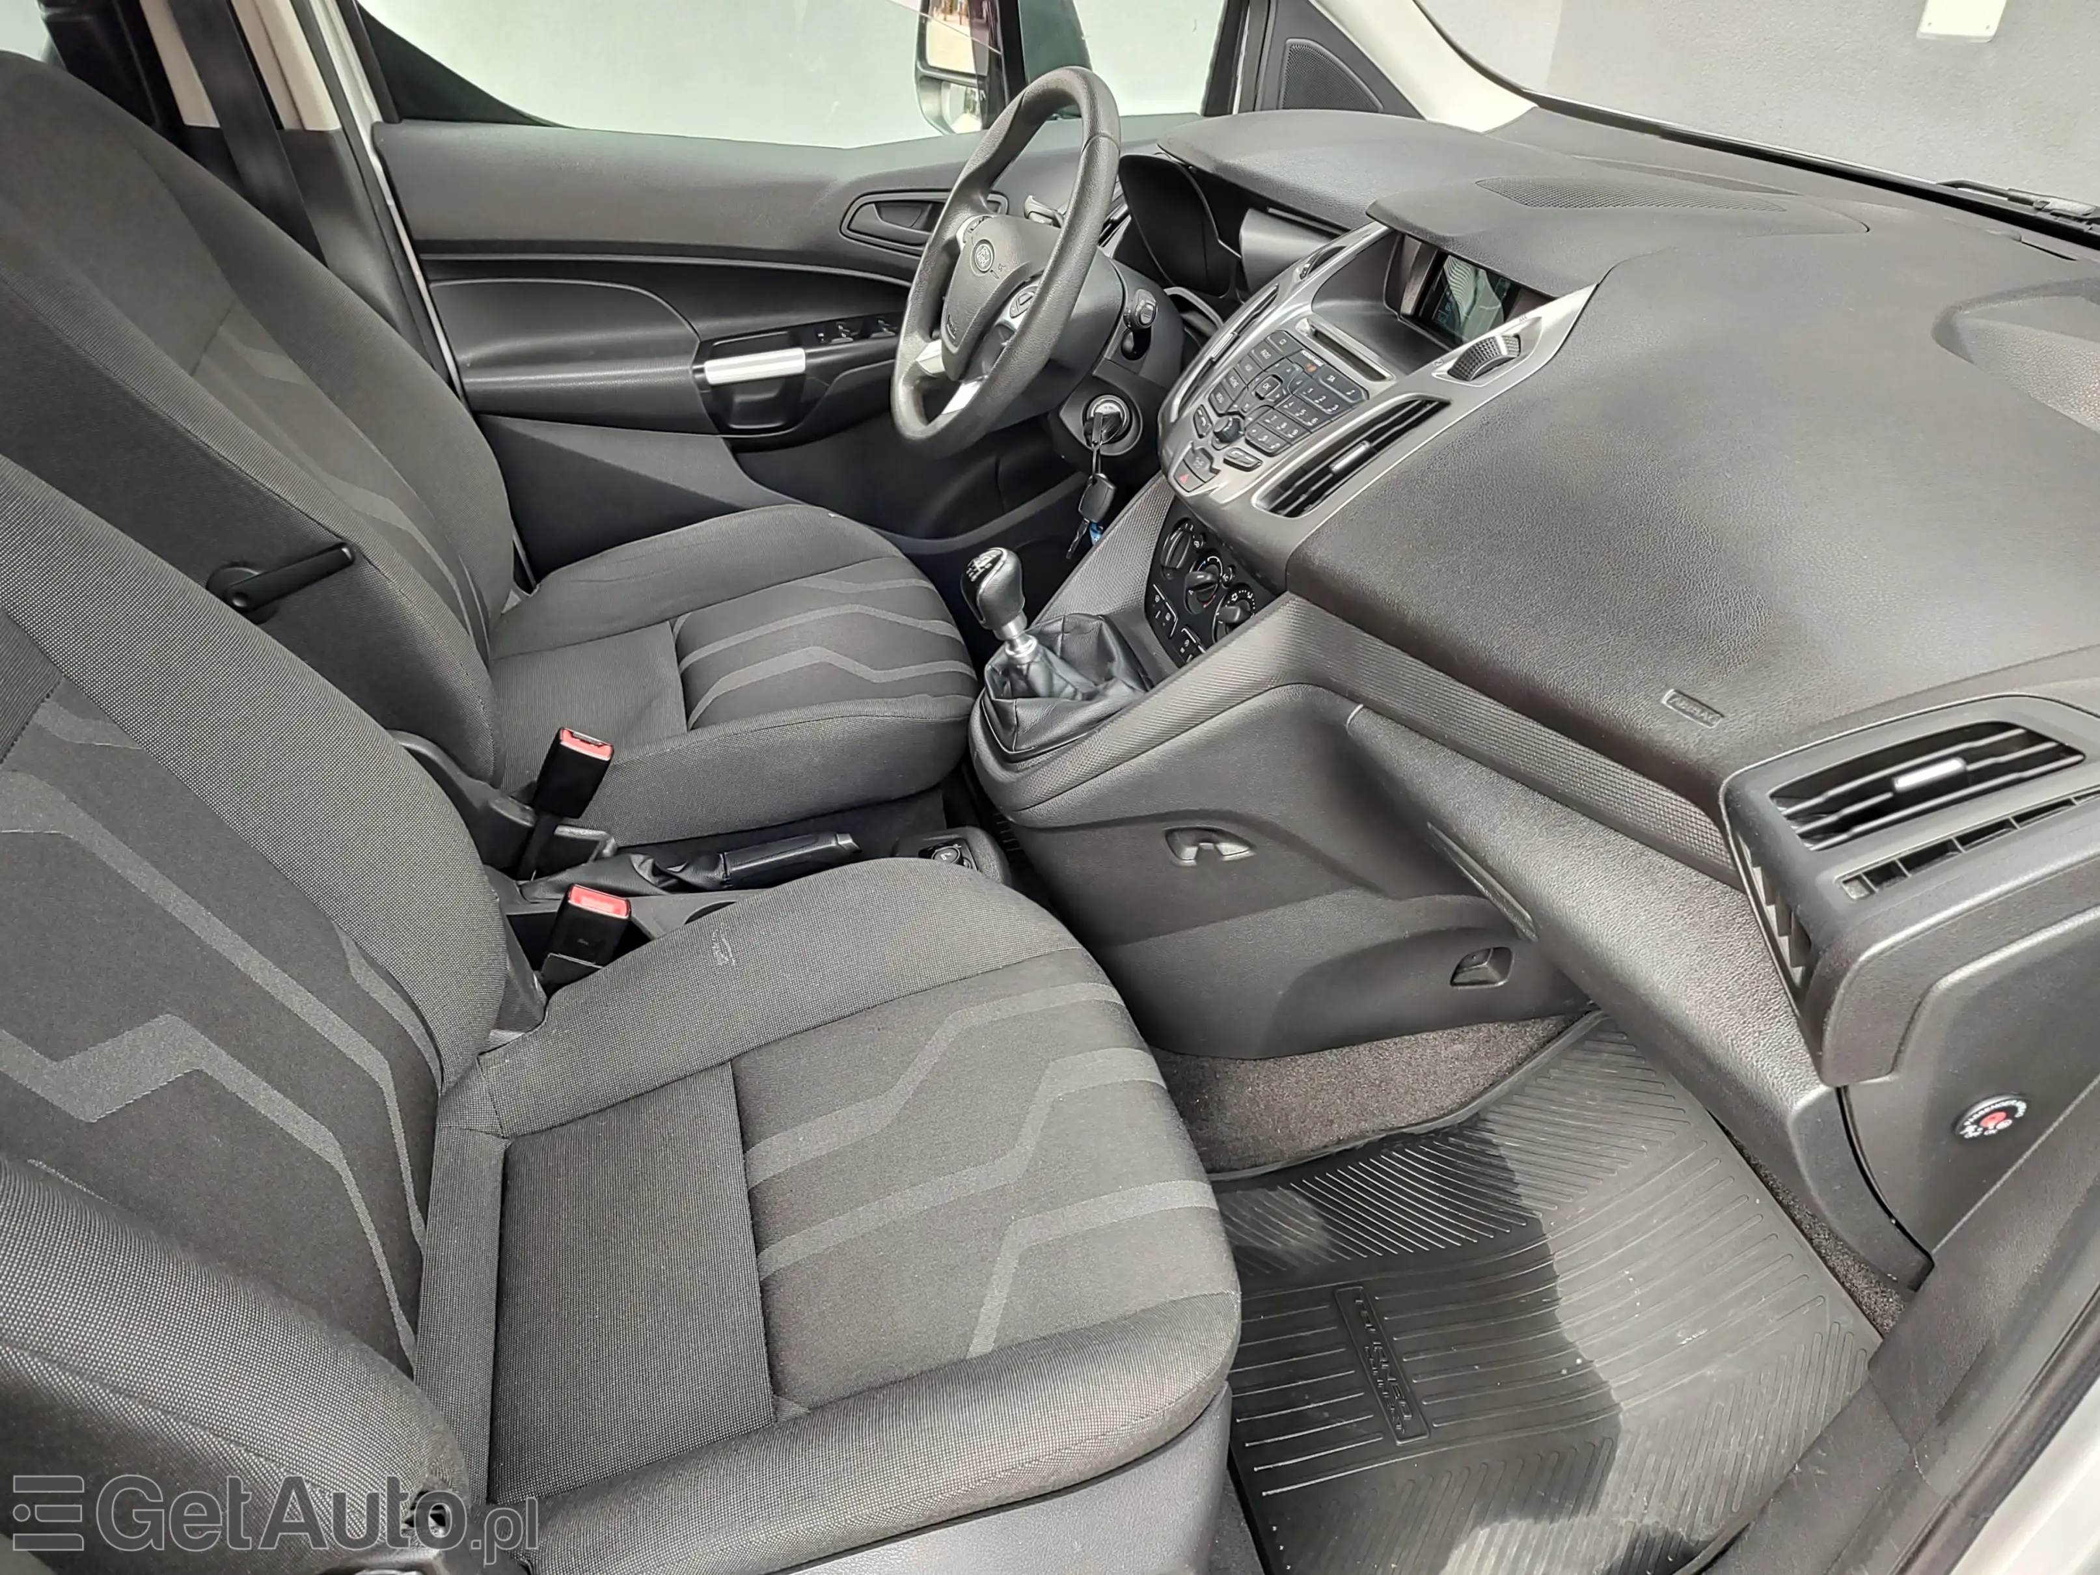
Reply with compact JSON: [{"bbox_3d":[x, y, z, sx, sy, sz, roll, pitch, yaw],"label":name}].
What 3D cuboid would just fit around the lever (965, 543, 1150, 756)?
[{"bbox_3d":[-0.011,-0.131,1.114,0.128,0.150,0.115,-24,35,-3],"label":"lever"}]

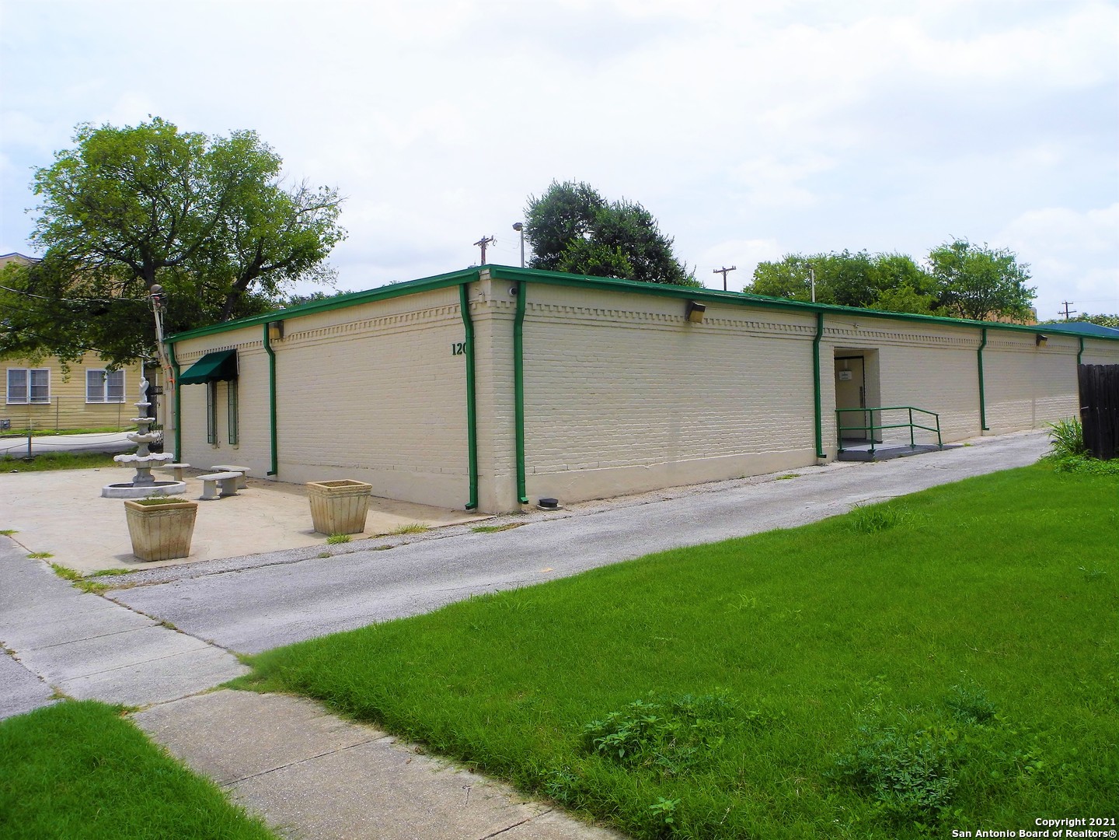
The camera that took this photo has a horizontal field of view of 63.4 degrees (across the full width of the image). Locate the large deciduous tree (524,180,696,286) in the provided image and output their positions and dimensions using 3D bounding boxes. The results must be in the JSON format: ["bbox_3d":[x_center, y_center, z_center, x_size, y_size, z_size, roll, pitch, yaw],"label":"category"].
[{"bbox_3d":[2.391,-5.425,44.045,9.000,12.400,9.000,-2,1,-42],"label":"large deciduous tree"}]

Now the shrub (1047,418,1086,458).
[{"bbox_3d":[10.341,0.318,18.397,0.950,0.840,0.950,-2,1,-42],"label":"shrub"}]

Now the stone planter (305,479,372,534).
[{"bbox_3d":[-2.994,1.190,12.303,0.635,0.645,0.635,-2,4,-42],"label":"stone planter"}]

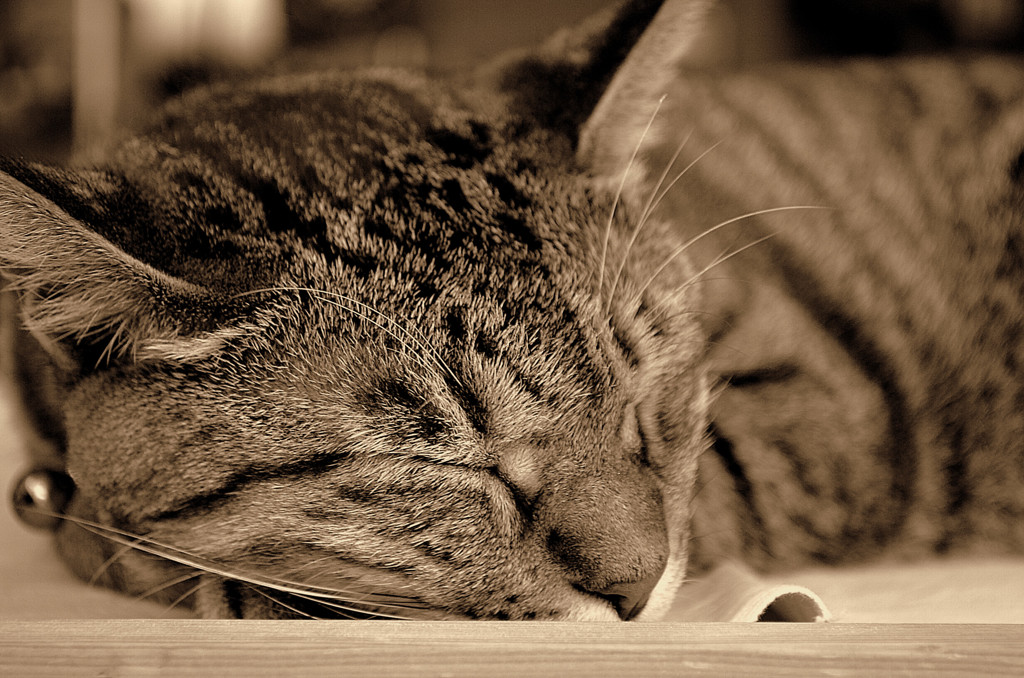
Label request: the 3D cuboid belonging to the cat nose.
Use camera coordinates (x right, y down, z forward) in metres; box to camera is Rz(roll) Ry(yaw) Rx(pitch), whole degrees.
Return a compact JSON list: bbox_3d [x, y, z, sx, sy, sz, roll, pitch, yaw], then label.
[{"bbox_3d":[0.021,0.044,0.360,0.015,0.011,0.009,-16,19,-26],"label":"cat nose"}]

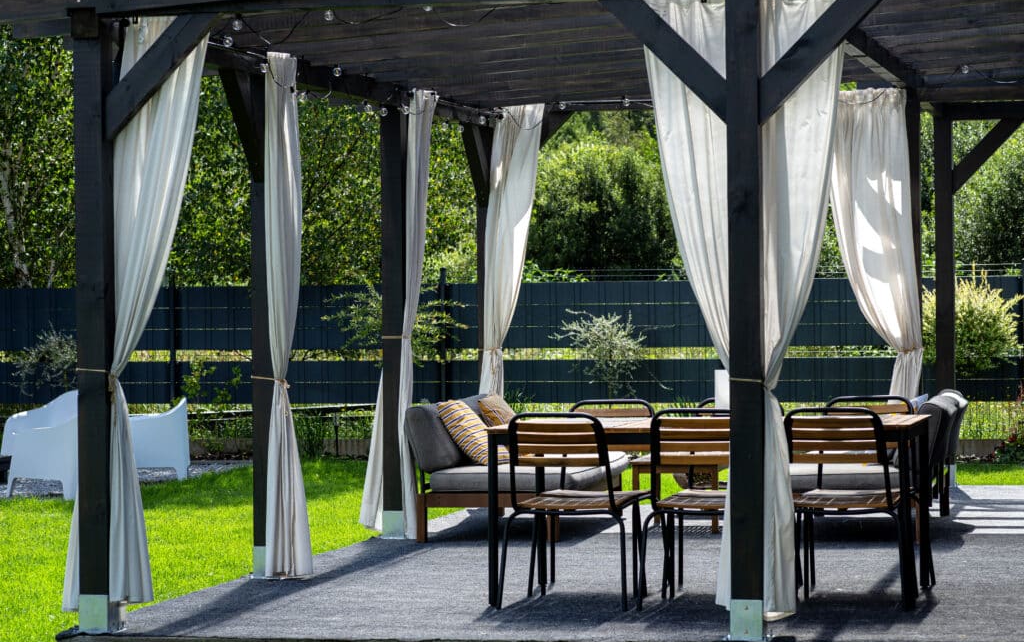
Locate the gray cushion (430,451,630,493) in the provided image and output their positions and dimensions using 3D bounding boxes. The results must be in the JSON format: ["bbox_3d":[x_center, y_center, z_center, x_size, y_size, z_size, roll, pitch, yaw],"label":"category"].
[{"bbox_3d":[0.110,0.833,15.714,0.750,0.120,1.530,-1,0,13],"label":"gray cushion"}]

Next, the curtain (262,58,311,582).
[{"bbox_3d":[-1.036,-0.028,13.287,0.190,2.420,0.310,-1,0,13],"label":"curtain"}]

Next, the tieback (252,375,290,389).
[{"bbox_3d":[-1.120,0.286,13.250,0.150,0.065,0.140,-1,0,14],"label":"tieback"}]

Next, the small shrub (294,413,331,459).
[{"bbox_3d":[-1.869,1.071,26.400,0.360,0.430,0.330,-1,0,0],"label":"small shrub"}]

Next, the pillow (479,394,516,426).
[{"bbox_3d":[0.028,0.622,16.219,0.150,0.440,0.460,-39,-8,10],"label":"pillow"}]

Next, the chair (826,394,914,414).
[{"bbox_3d":[1.528,0.755,12.259,0.540,0.820,0.660,-1,0,13],"label":"chair"}]

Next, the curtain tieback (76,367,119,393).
[{"bbox_3d":[-1.614,0.233,11.103,0.150,0.105,0.150,-1,0,13],"label":"curtain tieback"}]

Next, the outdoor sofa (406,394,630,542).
[{"bbox_3d":[0.084,0.797,15.961,0.880,0.740,1.930,-1,0,13],"label":"outdoor sofa"}]

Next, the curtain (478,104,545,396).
[{"bbox_3d":[-0.033,-0.094,17.300,0.430,2.420,0.210,-1,0,14],"label":"curtain"}]

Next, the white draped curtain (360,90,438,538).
[{"bbox_3d":[-0.626,-0.043,15.635,0.350,2.420,0.450,-1,0,13],"label":"white draped curtain"}]

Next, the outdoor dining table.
[{"bbox_3d":[0.853,0.800,12.065,1.768,0.740,0.929,-1,0,13],"label":"outdoor dining table"}]

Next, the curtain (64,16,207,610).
[{"bbox_3d":[-1.499,-0.034,11.330,0.500,2.340,0.220,-1,0,14],"label":"curtain"}]

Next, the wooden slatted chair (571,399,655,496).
[{"bbox_3d":[0.374,0.768,12.480,0.540,0.820,0.660,-1,0,13],"label":"wooden slatted chair"}]

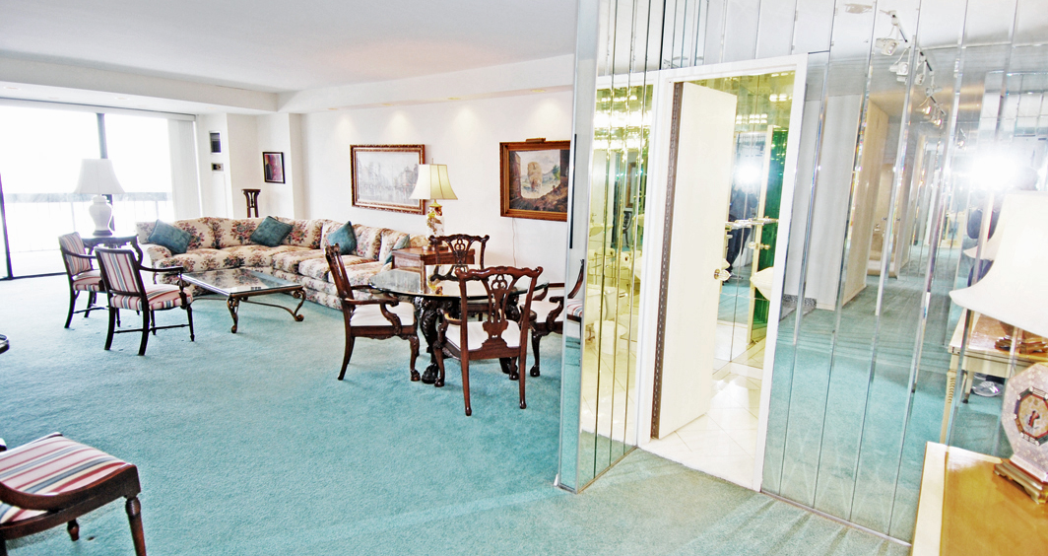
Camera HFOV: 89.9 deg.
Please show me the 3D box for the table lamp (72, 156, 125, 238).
[{"bbox_3d":[-4.969,-0.943,6.140,0.580,0.870,0.580,11,14,38],"label":"table lamp"}]

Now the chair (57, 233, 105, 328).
[{"bbox_3d":[-4.196,0.006,5.145,0.602,0.875,0.580,-1,11,-13],"label":"chair"}]

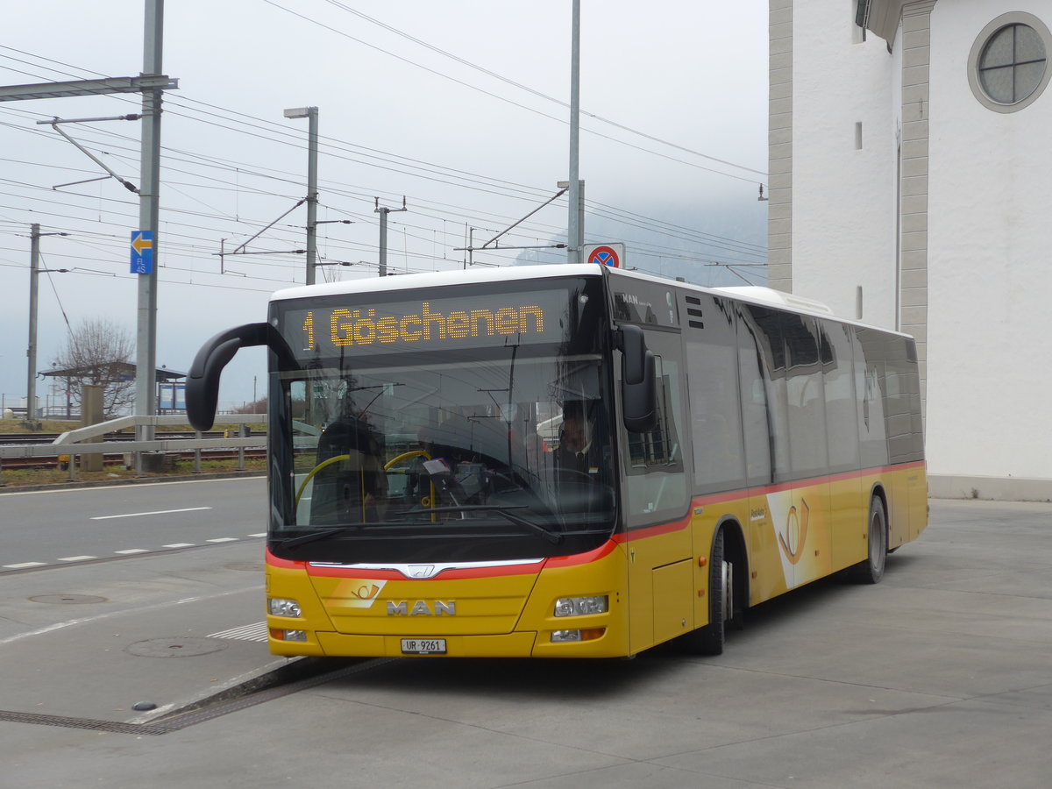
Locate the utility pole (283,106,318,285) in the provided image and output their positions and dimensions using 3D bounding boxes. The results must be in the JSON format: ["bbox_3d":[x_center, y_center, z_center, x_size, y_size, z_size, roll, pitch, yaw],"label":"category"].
[{"bbox_3d":[-7.275,-3.832,57.272,1.300,10.646,0.300,0,-1,23],"label":"utility pole"}]

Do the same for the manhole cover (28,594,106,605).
[{"bbox_3d":[-3.883,1.758,15.200,0.670,0.030,0.670,0,-1,0],"label":"manhole cover"}]

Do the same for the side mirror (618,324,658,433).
[{"bbox_3d":[0.682,-0.094,10.923,0.260,0.663,0.220,-3,-2,22],"label":"side mirror"}]

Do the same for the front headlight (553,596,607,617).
[{"bbox_3d":[0.332,1.296,10.964,0.315,0.134,0.140,-3,-2,22],"label":"front headlight"}]

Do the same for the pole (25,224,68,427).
[{"bbox_3d":[-17.226,-2.541,64.776,1.750,7.214,0.320,0,-1,23],"label":"pole"}]

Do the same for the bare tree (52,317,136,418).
[{"bbox_3d":[-19.745,-1.143,82.000,3.900,4.731,3.900,0,-1,0],"label":"bare tree"}]

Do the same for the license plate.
[{"bbox_3d":[-0.639,1.581,11.241,0.310,0.092,0.022,-3,-2,22],"label":"license plate"}]

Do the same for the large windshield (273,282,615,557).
[{"bbox_3d":[-0.645,0.192,11.450,2.420,1.743,0.340,-3,-2,22],"label":"large windshield"}]

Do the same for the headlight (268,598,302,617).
[{"bbox_3d":[-1.584,1.397,11.727,0.315,0.134,0.140,-3,-2,22],"label":"headlight"}]

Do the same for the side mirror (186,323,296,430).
[{"bbox_3d":[-1.871,-0.139,11.623,0.630,0.700,0.430,-3,-2,22],"label":"side mirror"}]

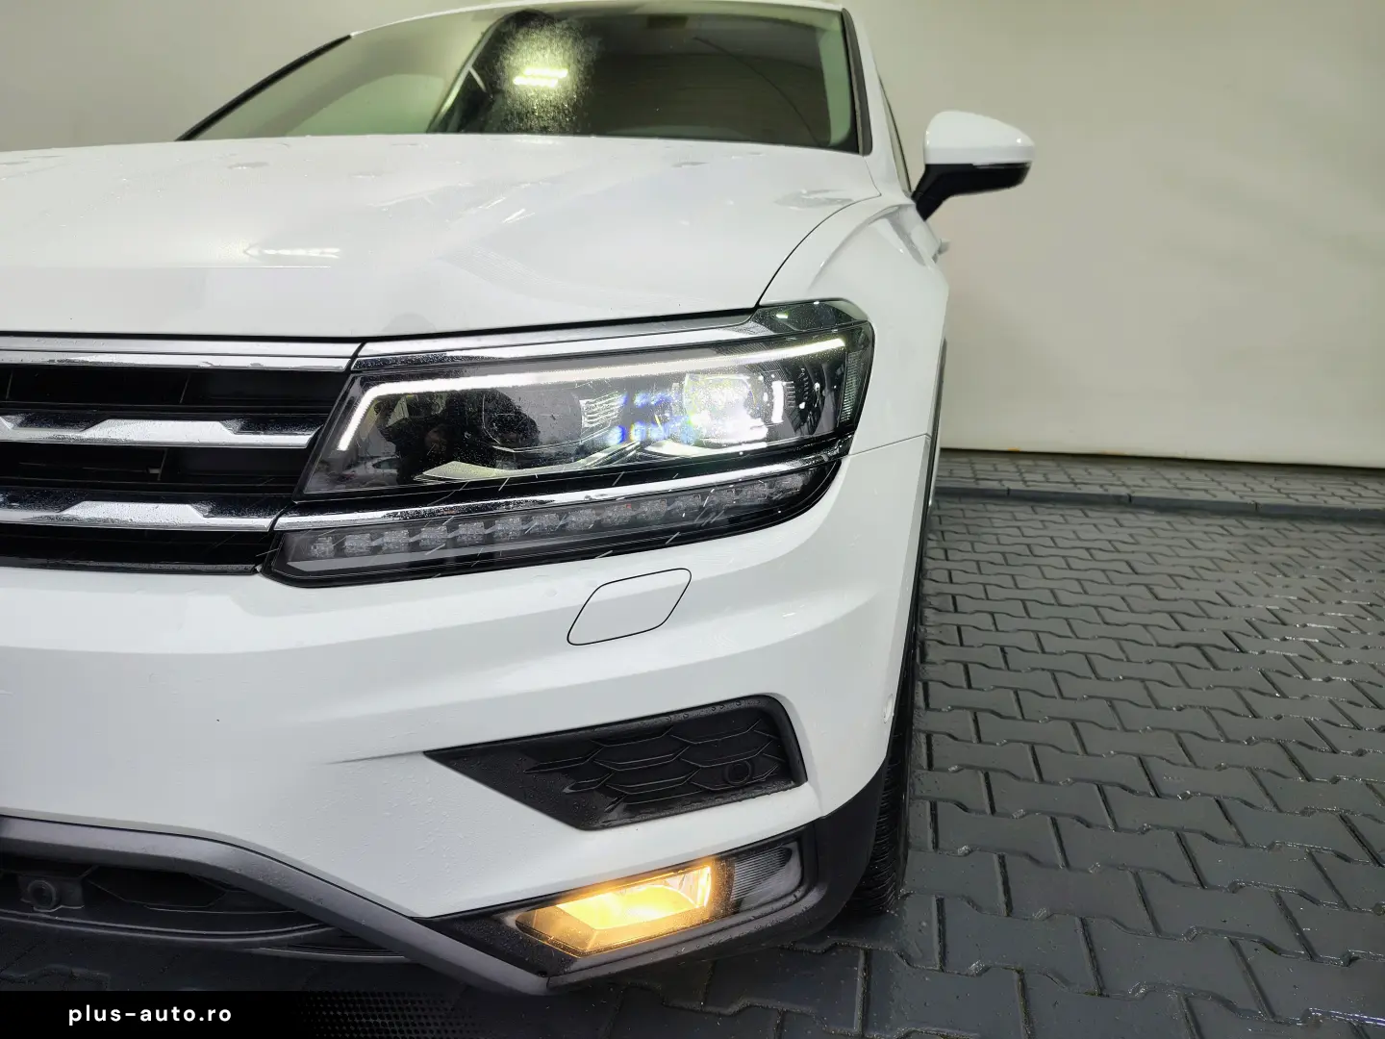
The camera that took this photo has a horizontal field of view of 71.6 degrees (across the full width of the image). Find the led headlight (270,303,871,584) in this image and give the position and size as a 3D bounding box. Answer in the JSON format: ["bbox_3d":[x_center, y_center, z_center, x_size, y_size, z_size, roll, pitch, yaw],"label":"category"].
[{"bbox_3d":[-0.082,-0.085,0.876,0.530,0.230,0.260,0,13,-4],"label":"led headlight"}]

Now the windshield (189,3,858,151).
[{"bbox_3d":[-0.354,-0.935,2.071,1.460,0.130,0.920,4,47,13],"label":"windshield"}]

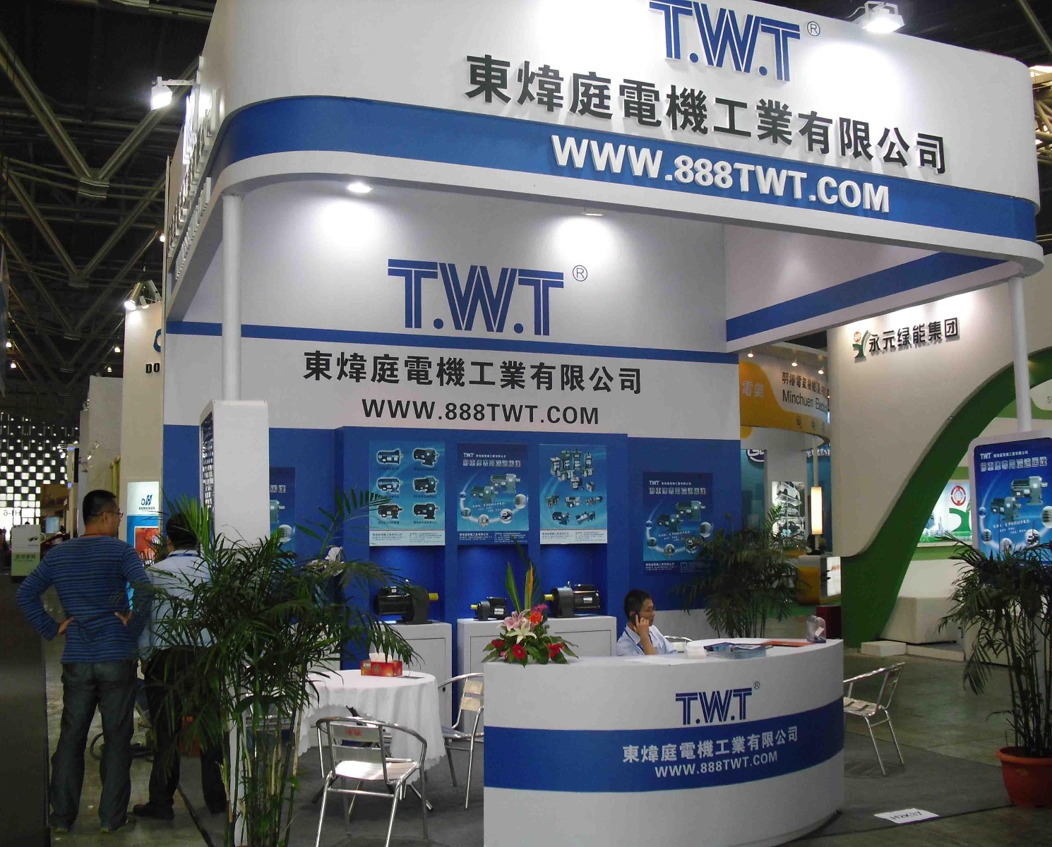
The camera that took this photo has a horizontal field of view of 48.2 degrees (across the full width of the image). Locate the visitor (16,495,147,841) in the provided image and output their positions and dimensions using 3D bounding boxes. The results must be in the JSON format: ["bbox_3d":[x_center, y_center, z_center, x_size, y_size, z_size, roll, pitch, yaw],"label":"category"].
[{"bbox_3d":[-2.435,1.294,6.463,0.640,1.800,0.370,0,-5,-5],"label":"visitor"}]

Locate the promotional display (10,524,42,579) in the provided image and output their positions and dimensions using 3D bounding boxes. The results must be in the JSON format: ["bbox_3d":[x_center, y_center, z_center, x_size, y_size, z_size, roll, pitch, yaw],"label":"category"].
[{"bbox_3d":[-15.094,3.853,35.500,0.900,1.620,0.080,2,-6,-23],"label":"promotional display"}]

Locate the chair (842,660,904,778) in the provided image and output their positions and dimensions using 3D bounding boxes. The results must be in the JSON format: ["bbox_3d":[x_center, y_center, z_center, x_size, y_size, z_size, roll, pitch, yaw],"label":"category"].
[{"bbox_3d":[2.230,1.952,7.938,0.530,0.700,0.530,-4,-6,35],"label":"chair"}]

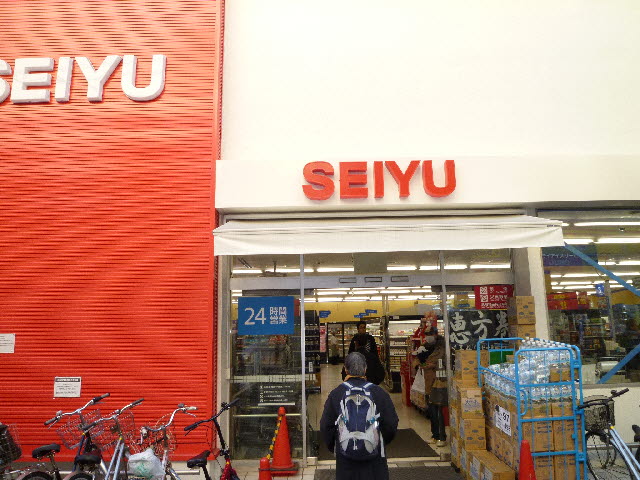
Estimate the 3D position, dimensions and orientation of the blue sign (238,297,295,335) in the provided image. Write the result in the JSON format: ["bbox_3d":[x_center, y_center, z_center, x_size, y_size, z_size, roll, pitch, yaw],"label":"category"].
[{"bbox_3d":[-0.723,1.030,6.250,0.752,0.518,0.030,-1,-11,-2],"label":"blue sign"}]

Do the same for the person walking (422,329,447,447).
[{"bbox_3d":[1.595,2.045,6.510,0.480,1.590,0.480,6,-13,-32],"label":"person walking"}]

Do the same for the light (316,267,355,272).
[{"bbox_3d":[0.526,0.733,11.300,1.220,0.100,0.160,-1,-11,-2],"label":"light"}]

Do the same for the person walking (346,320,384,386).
[{"bbox_3d":[0.793,2.323,8.030,0.650,1.790,0.450,-1,-11,-2],"label":"person walking"}]

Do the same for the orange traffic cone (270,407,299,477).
[{"bbox_3d":[-0.429,2.380,5.541,0.350,0.720,0.350,-1,-11,-2],"label":"orange traffic cone"}]

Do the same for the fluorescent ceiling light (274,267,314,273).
[{"bbox_3d":[-0.731,0.760,11.257,1.220,0.100,0.160,-1,-11,-2],"label":"fluorescent ceiling light"}]

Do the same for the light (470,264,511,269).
[{"bbox_3d":[4.314,0.663,11.427,1.220,0.100,0.160,-1,-11,-2],"label":"light"}]

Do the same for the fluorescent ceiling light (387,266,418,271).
[{"bbox_3d":[1.804,0.707,11.344,1.220,0.100,0.160,-1,-11,-2],"label":"fluorescent ceiling light"}]

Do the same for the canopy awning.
[{"bbox_3d":[0.801,-0.096,5.771,4.100,0.630,0.860,-1,-11,-2],"label":"canopy awning"}]

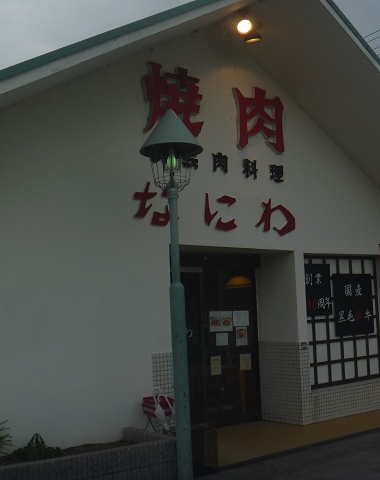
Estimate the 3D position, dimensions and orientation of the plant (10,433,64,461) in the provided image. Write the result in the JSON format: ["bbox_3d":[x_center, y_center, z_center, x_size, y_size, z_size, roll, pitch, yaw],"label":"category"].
[{"bbox_3d":[-1.392,1.869,5.884,0.430,0.230,0.380,2,-7,-39],"label":"plant"}]

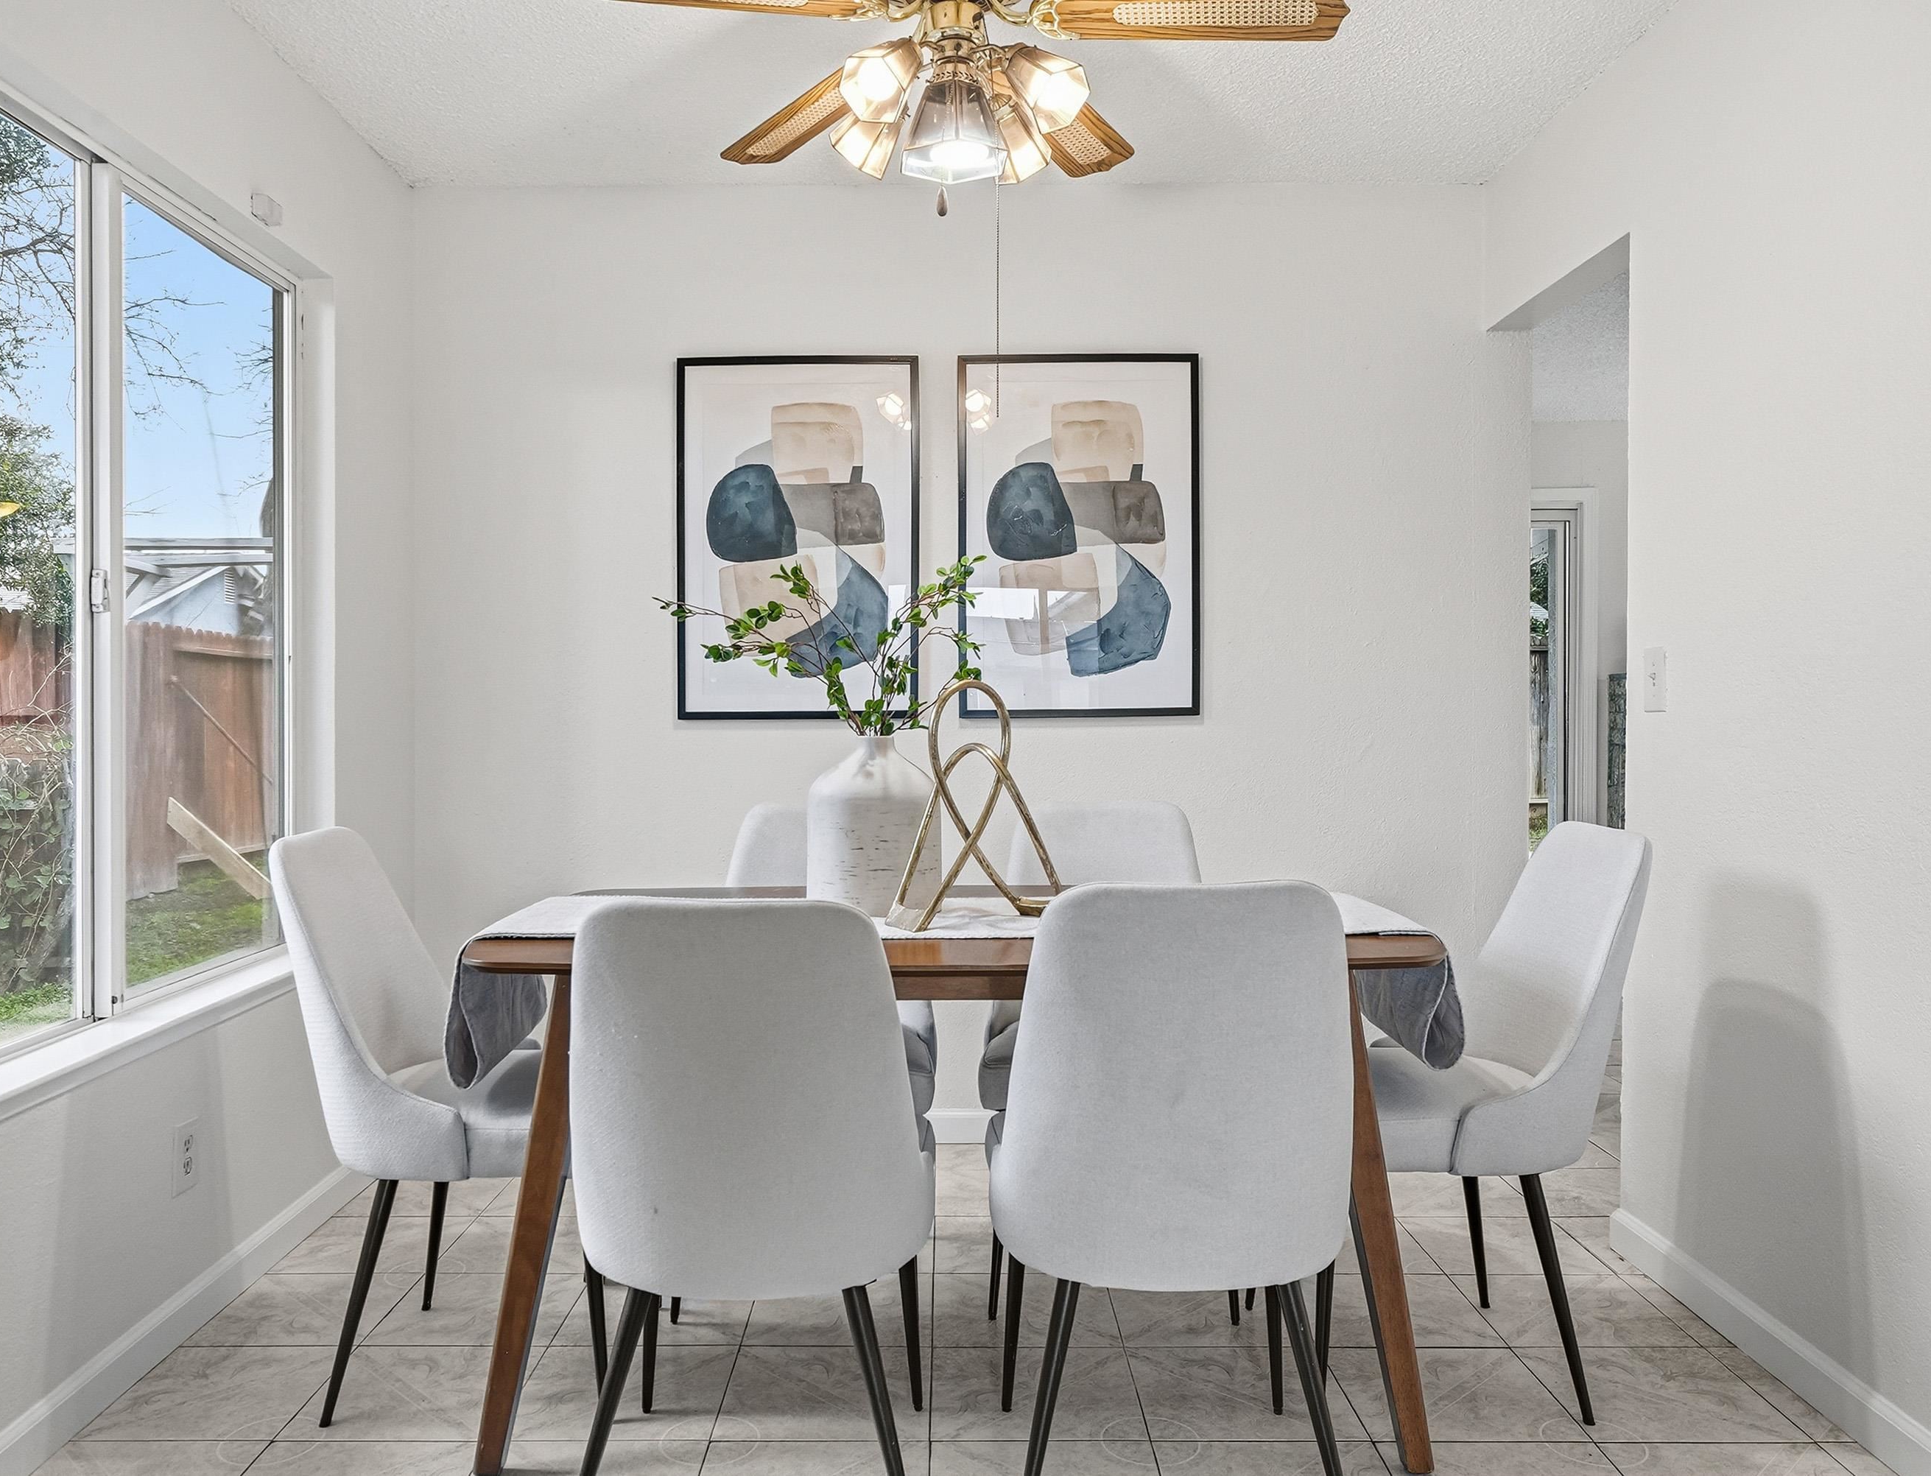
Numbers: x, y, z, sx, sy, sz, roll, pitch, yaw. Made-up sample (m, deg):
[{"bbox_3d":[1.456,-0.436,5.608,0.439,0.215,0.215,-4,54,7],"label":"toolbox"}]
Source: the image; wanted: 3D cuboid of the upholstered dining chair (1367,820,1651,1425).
[{"bbox_3d":[0.784,0.598,2.483,0.600,0.900,0.495,0,1,-1],"label":"upholstered dining chair"}]

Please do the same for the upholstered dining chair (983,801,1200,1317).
[{"bbox_3d":[0.282,0.589,2.886,0.495,0.900,0.600,0,1,4],"label":"upholstered dining chair"}]

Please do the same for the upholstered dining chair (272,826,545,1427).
[{"bbox_3d":[-0.812,0.598,2.483,0.600,0.900,0.495,0,1,-1],"label":"upholstered dining chair"}]

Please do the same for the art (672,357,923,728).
[{"bbox_3d":[-0.420,-0.502,3.704,0.609,0.915,0.025,0,1,-1],"label":"art"}]

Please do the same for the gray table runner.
[{"bbox_3d":[-0.021,0.424,2.569,1.600,0.245,0.490,0,1,-1],"label":"gray table runner"}]

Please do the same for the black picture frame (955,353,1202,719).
[{"bbox_3d":[0.285,-0.506,3.704,0.609,0.915,0.025,0,1,-1],"label":"black picture frame"}]

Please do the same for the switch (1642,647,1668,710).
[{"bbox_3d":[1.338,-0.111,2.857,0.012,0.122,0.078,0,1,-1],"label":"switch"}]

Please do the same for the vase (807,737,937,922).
[{"bbox_3d":[-0.164,0.148,2.624,0.240,0.315,0.240,0,1,-1],"label":"vase"}]

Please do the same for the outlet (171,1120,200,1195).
[{"bbox_3d":[-1.373,0.738,2.597,0.010,0.120,0.078,0,1,-1],"label":"outlet"}]

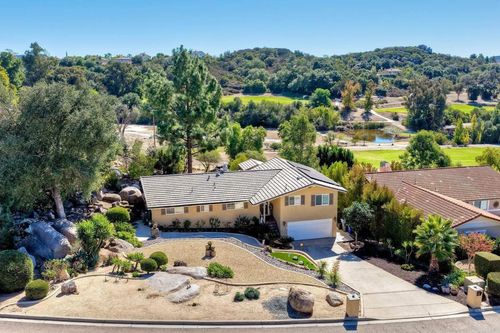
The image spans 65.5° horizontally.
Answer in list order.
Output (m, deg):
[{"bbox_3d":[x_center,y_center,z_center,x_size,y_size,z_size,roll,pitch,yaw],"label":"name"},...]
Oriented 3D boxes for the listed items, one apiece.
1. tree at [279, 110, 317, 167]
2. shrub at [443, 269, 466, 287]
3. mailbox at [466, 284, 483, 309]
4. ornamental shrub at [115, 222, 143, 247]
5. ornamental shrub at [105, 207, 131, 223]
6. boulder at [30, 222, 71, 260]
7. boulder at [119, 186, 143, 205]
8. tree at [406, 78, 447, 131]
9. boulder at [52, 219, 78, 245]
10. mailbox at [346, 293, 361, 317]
[{"bbox_3d":[8.595,-4.364,71.201,6.800,12.040,6.800,1,12,7],"label":"tree"},{"bbox_3d":[15.750,8.580,29.950,1.600,1.250,1.400,6,14,29],"label":"shrub"},{"bbox_3d":[15.632,9.097,27.030,0.616,1.377,0.649,-4,13,-16],"label":"mailbox"},{"bbox_3d":[-11.503,6.438,36.800,2.500,1.700,2.000,-4,12,-18],"label":"ornamental shrub"},{"bbox_3d":[-13.250,4.810,39.100,2.200,1.300,2.000,-5,13,-19],"label":"ornamental shrub"},{"bbox_3d":[-17.964,6.573,35.000,3.700,2.700,3.000,-7,13,-28],"label":"boulder"},{"bbox_3d":[-13.400,3.300,43.600,2.500,2.000,2.200,-4,13,-17],"label":"boulder"},{"bbox_3d":[81.815,-29.146,182.361,17.500,23.690,17.500,5,13,23],"label":"tree"},{"bbox_3d":[-17.801,6.285,37.300,2.600,2.000,2.300,-6,13,-26],"label":"boulder"},{"bbox_3d":[6.903,9.379,26.238,0.666,1.271,0.648,-1,12,-4],"label":"mailbox"}]

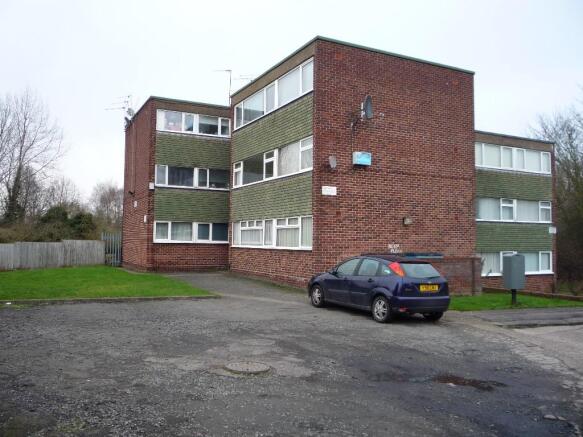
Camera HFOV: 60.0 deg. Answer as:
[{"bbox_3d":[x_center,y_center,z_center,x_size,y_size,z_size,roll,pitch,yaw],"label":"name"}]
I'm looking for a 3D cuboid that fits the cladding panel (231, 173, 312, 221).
[{"bbox_3d":[-0.904,-0.652,18.901,0.120,1.409,6.802,2,-3,-28],"label":"cladding panel"}]

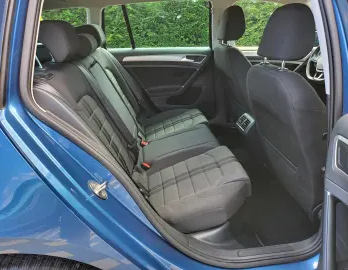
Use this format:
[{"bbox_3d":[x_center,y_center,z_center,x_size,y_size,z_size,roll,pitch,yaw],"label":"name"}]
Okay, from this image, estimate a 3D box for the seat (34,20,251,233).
[{"bbox_3d":[-0.174,-0.187,1.495,0.949,0.898,1.306,-3,24,-7],"label":"seat"}]

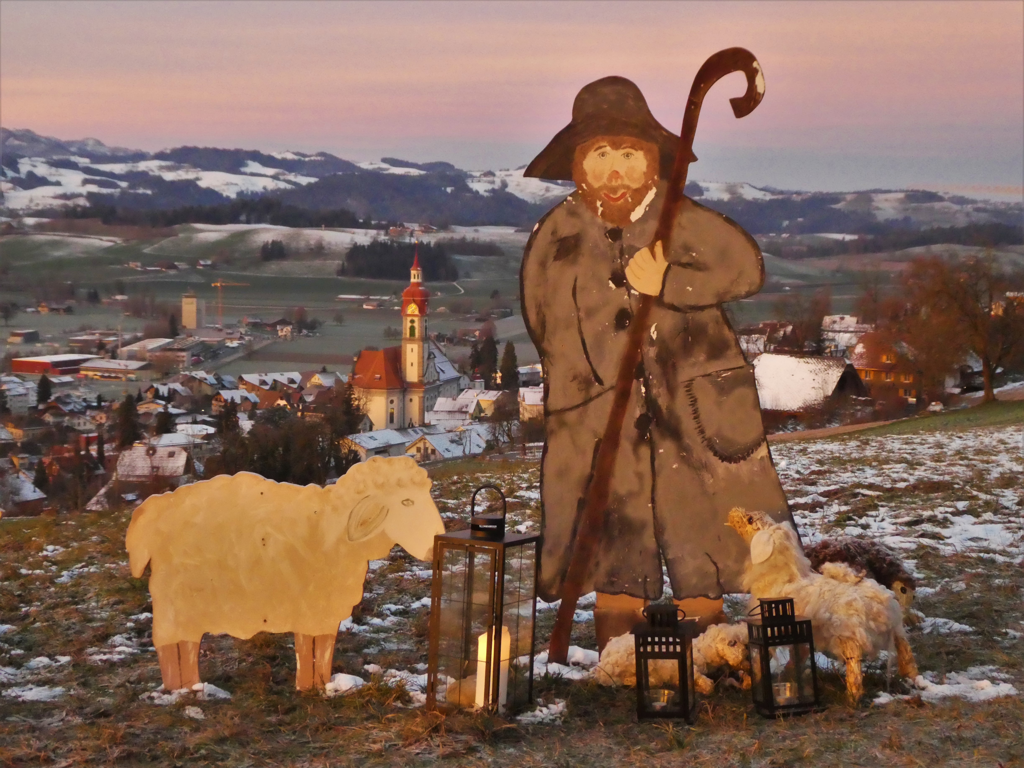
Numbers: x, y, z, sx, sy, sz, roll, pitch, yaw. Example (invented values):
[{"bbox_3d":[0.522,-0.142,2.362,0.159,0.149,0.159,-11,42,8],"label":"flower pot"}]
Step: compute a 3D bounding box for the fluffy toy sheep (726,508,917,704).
[{"bbox_3d":[0.839,0.606,4.600,0.520,0.510,0.230,3,5,33],"label":"fluffy toy sheep"}]

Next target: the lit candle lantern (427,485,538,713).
[{"bbox_3d":[-0.067,0.525,4.190,0.192,0.553,0.192,4,3,28],"label":"lit candle lantern"}]

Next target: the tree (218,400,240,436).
[{"bbox_3d":[-80.619,9.929,480.000,6.149,10.521,6.149,0,4,0],"label":"tree"}]

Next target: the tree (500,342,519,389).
[{"bbox_3d":[-1.030,-6.072,620.000,7.060,19.332,7.060,0,4,0],"label":"tree"}]

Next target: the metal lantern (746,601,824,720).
[{"bbox_3d":[0.706,0.702,4.400,0.138,0.283,0.138,-8,5,-9],"label":"metal lantern"}]

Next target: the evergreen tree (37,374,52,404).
[{"bbox_3d":[-163.477,2.085,590.000,5.319,11.169,5.319,0,4,0],"label":"evergreen tree"}]

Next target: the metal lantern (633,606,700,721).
[{"bbox_3d":[0.396,0.717,4.360,0.155,0.283,0.155,-1,5,12],"label":"metal lantern"}]

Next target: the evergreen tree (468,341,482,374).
[{"bbox_3d":[-13.984,-7.303,655.000,6.300,19.000,6.300,0,5,0],"label":"evergreen tree"}]

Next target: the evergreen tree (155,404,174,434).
[{"bbox_3d":[-101.013,10.566,490.000,5.580,9.276,5.580,0,4,0],"label":"evergreen tree"}]

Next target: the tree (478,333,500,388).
[{"bbox_3d":[-8.806,-8.047,640.000,7.700,22.000,7.700,0,5,0],"label":"tree"}]

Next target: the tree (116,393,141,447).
[{"bbox_3d":[-97.723,10.099,430.000,6.200,15.500,6.200,0,5,0],"label":"tree"}]

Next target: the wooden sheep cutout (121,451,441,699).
[{"bbox_3d":[-0.616,0.518,4.570,0.865,0.640,0.025,0,5,4],"label":"wooden sheep cutout"}]

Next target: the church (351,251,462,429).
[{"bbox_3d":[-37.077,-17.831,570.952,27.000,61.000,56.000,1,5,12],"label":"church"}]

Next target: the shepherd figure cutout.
[{"bbox_3d":[0.418,-0.063,4.850,0.775,1.660,0.060,0,4,0],"label":"shepherd figure cutout"}]

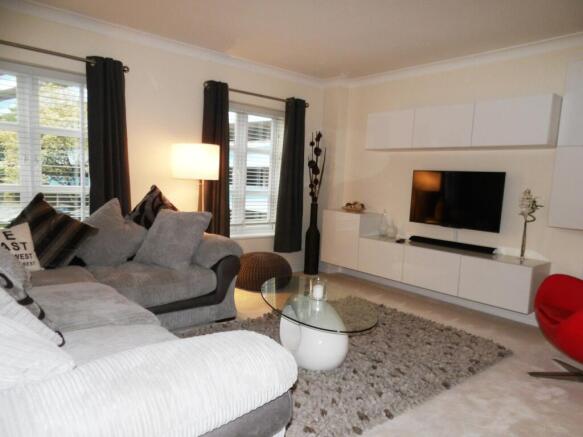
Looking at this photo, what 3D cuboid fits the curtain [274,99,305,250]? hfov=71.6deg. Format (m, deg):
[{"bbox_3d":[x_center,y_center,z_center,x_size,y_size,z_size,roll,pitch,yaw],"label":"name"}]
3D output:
[{"bbox_3d":[-0.005,-0.506,4.922,0.380,1.840,0.130,-5,9,-39],"label":"curtain"}]

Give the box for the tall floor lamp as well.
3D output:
[{"bbox_3d":[-0.919,0.065,3.970,0.460,1.580,0.460,-5,9,-39],"label":"tall floor lamp"}]

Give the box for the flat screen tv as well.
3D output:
[{"bbox_3d":[1.624,-0.191,4.001,0.070,0.550,0.945,-5,9,-39],"label":"flat screen tv"}]

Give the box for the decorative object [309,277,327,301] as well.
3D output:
[{"bbox_3d":[0.201,0.515,2.963,0.120,0.160,0.120,1,7,0],"label":"decorative object"}]

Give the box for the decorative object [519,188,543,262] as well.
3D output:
[{"bbox_3d":[2.000,0.077,3.395,0.130,0.595,0.140,-5,9,-39],"label":"decorative object"}]

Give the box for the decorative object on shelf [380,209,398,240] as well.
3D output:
[{"bbox_3d":[1.095,0.063,4.569,0.130,0.310,0.160,-5,9,-39],"label":"decorative object on shelf"}]

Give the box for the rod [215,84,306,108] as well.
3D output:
[{"bbox_3d":[-0.327,-1.373,4.542,1.430,0.050,0.070,-5,9,-39],"label":"rod"}]

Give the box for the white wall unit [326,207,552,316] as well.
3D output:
[{"bbox_3d":[1.301,0.323,4.239,0.400,0.640,2.400,-5,9,-39],"label":"white wall unit"}]

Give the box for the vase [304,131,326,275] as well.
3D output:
[{"bbox_3d":[0.296,-0.198,5.176,0.190,1.820,0.190,-5,9,-39],"label":"vase"}]

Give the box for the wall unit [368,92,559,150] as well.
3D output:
[{"bbox_3d":[1.519,-0.872,3.896,0.235,0.380,1.800,-5,9,-39],"label":"wall unit"}]

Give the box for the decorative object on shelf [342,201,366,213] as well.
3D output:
[{"bbox_3d":[0.749,-0.133,4.856,0.210,0.100,0.240,-5,9,-39],"label":"decorative object on shelf"}]

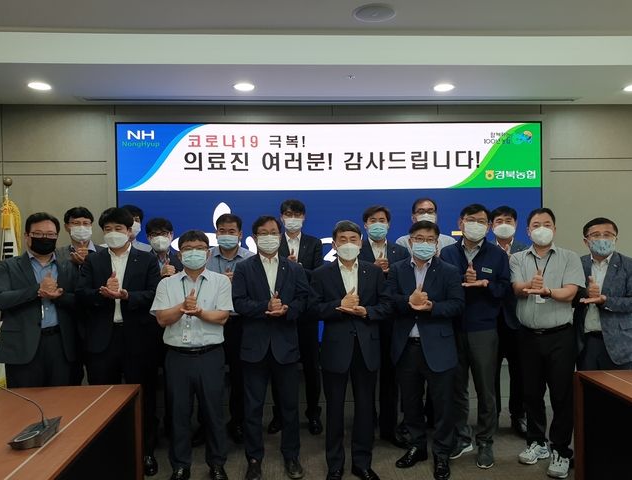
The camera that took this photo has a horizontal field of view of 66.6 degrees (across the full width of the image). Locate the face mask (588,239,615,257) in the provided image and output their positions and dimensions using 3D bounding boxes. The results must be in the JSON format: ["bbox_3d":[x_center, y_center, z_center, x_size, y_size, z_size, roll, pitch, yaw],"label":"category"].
[{"bbox_3d":[1.853,0.047,3.120,0.150,0.115,0.095,0,1,25],"label":"face mask"}]

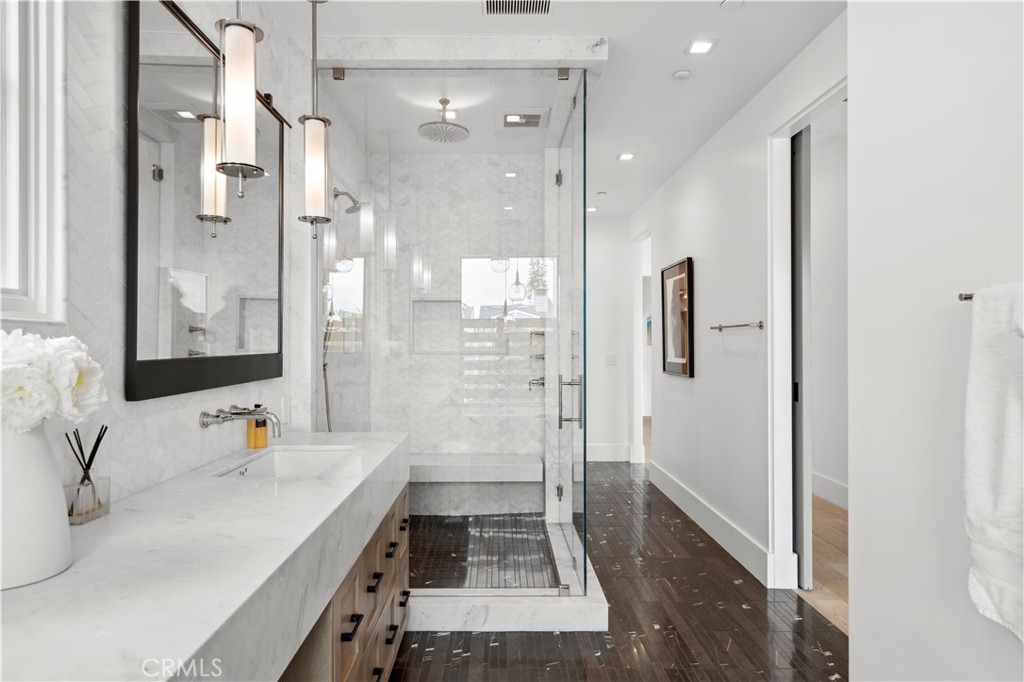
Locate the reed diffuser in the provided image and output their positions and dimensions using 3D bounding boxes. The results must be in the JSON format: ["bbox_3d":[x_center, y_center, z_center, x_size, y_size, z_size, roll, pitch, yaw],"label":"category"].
[{"bbox_3d":[-1.035,0.321,1.385,0.070,0.220,0.120,0,0,-1],"label":"reed diffuser"}]

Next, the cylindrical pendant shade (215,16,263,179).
[{"bbox_3d":[-0.793,-0.702,1.660,0.130,0.415,0.130,0,0,0],"label":"cylindrical pendant shade"}]

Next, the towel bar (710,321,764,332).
[{"bbox_3d":[1.338,-0.087,3.430,0.080,0.048,0.620,0,0,-1],"label":"towel bar"}]

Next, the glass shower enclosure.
[{"bbox_3d":[-0.300,-0.042,3.240,1.280,2.500,1.090,0,0,-1],"label":"glass shower enclosure"}]

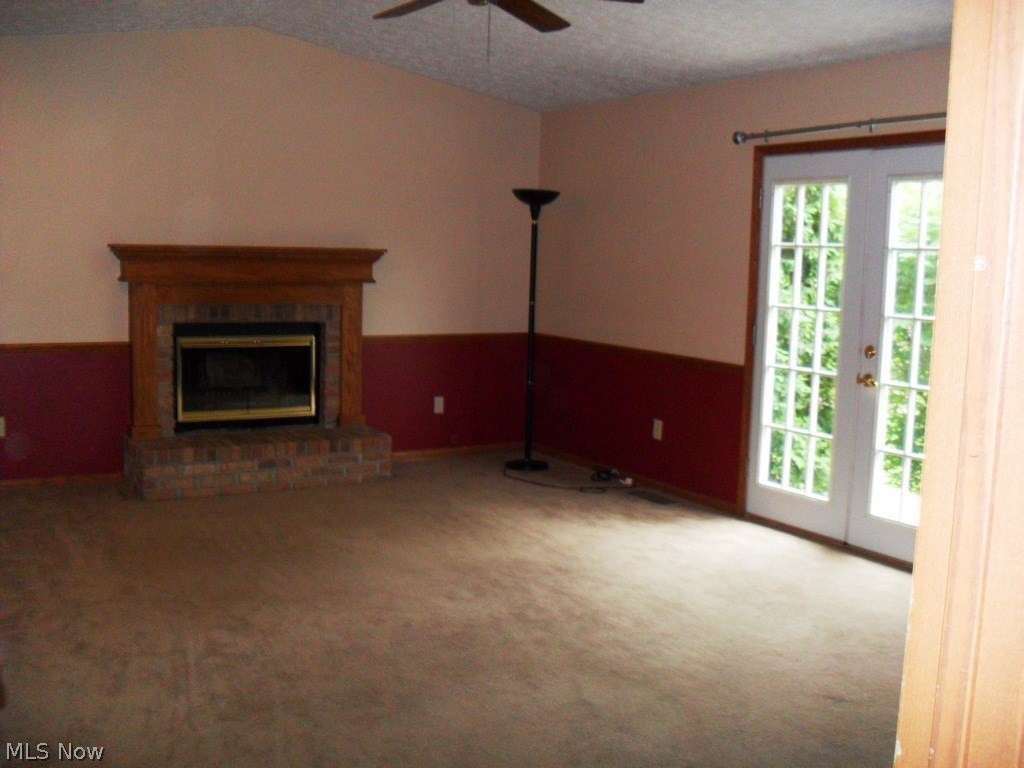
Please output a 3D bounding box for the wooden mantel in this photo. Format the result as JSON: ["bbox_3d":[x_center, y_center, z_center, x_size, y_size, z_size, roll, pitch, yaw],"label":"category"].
[{"bbox_3d":[-1.594,-0.264,6.438,1.667,1.160,0.224,-3,8,-32],"label":"wooden mantel"}]

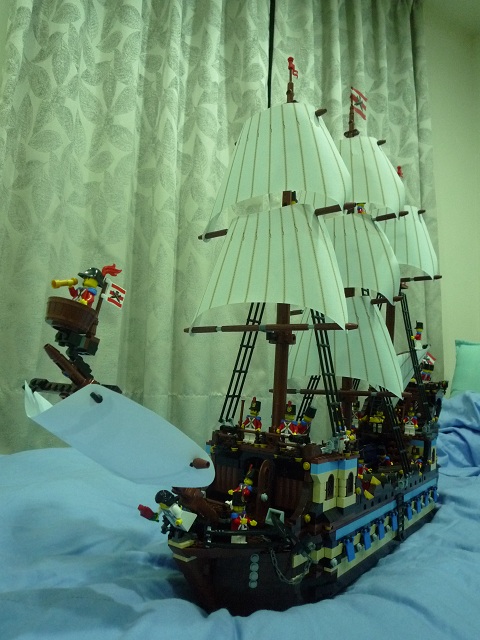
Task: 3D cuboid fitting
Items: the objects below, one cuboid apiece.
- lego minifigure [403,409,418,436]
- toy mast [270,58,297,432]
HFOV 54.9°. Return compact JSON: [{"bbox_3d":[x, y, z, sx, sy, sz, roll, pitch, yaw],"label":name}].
[{"bbox_3d":[0.276,0.165,0.749,0.025,0.046,0.016,-2,-10,29],"label":"lego minifigure"},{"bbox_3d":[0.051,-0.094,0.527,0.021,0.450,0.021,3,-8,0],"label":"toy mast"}]

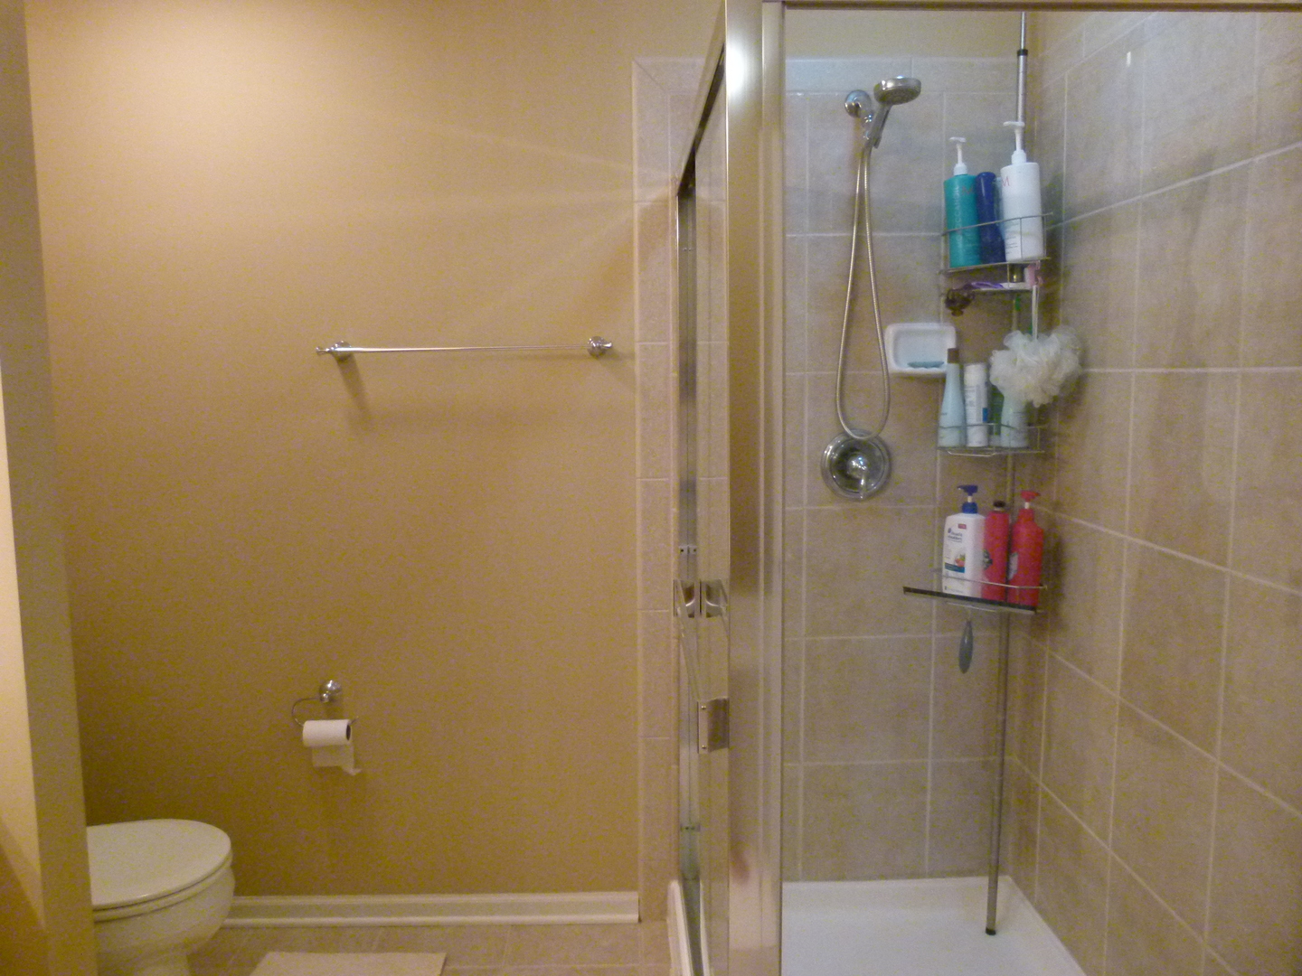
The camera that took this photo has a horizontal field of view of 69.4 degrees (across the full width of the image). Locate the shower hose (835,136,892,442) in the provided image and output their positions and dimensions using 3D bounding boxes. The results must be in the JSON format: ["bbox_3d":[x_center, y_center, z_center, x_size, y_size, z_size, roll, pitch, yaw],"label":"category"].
[{"bbox_3d":[0.482,-0.453,2.134,0.128,0.679,0.055,-1,7,-1],"label":"shower hose"}]

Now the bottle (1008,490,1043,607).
[{"bbox_3d":[0.812,0.131,2.043,0.052,0.253,0.076,-3,7,-19],"label":"bottle"}]

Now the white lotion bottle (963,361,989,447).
[{"bbox_3d":[0.744,-0.190,2.150,0.047,0.192,0.047,-2,8,25],"label":"white lotion bottle"}]

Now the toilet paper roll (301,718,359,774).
[{"bbox_3d":[-0.775,0.625,2.271,0.118,0.122,0.065,-1,7,-1],"label":"toilet paper roll"}]

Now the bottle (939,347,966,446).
[{"bbox_3d":[0.668,-0.200,2.075,0.057,0.215,0.057,5,9,38],"label":"bottle"}]

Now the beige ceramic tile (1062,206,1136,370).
[{"bbox_3d":[0.952,-0.416,2.002,0.010,0.329,0.326,-1,7,-2],"label":"beige ceramic tile"}]

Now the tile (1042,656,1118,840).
[{"bbox_3d":[0.965,0.576,2.120,0.010,0.329,0.326,-1,7,-2],"label":"tile"}]

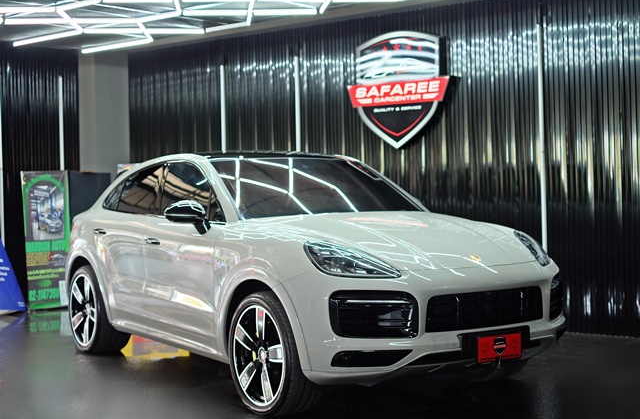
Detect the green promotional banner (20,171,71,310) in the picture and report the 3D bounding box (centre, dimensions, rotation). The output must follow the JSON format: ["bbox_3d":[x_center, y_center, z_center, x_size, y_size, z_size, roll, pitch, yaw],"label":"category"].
[{"bbox_3d":[-3.262,0.371,11.285,0.570,1.640,0.100,-2,1,-27],"label":"green promotional banner"}]

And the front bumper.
[{"bbox_3d":[0.769,0.650,5.700,1.950,0.640,0.660,-2,1,-35],"label":"front bumper"}]

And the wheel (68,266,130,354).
[{"bbox_3d":[-1.917,0.852,8.130,0.300,0.758,0.758,-2,1,-35],"label":"wheel"}]

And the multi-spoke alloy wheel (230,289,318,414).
[{"bbox_3d":[-0.277,0.870,5.745,0.285,0.760,0.760,-2,1,-35],"label":"multi-spoke alloy wheel"}]

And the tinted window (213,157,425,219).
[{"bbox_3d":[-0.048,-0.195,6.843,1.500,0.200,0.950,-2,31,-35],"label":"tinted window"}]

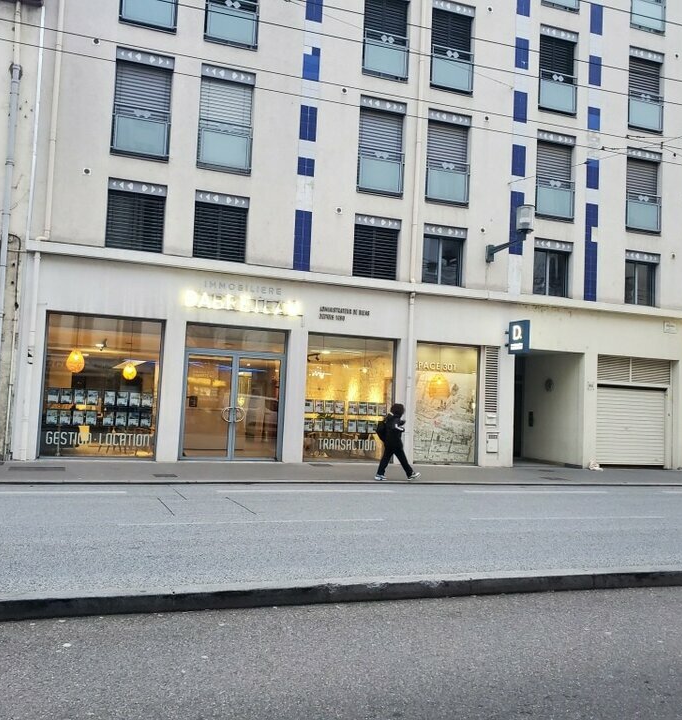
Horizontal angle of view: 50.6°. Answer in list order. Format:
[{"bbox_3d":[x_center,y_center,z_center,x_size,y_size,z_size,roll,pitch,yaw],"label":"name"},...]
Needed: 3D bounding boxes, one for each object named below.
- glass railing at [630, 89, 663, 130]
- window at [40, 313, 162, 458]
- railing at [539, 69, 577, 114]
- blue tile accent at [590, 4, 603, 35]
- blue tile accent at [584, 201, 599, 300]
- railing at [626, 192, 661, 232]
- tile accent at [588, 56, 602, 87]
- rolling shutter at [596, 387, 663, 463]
[{"bbox_3d":[8.478,-6.924,20.039,1.201,0.980,0.070,4,-3,-19],"label":"glass railing"},{"bbox_3d":[-4.987,0.587,15.131,2.370,2.994,0.120,4,-3,-19],"label":"window"},{"bbox_3d":[5.869,-7.167,19.420,1.198,1.118,0.080,4,-4,-19],"label":"railing"},{"bbox_3d":[6.955,-9.240,19.595,0.403,0.818,0.050,4,-3,-19],"label":"blue tile accent"},{"bbox_3d":[6.624,-2.845,19.073,0.384,2.577,0.030,4,-4,-18],"label":"blue tile accent"},{"bbox_3d":[8.494,-4.091,20.187,1.219,1.090,0.080,4,-4,-19],"label":"railing"},{"bbox_3d":[7.019,-7.955,19.865,0.417,0.826,0.030,4,-4,-19],"label":"tile accent"},{"bbox_3d":[7.995,1.831,19.915,2.330,2.117,0.070,4,-3,-19],"label":"rolling shutter"}]

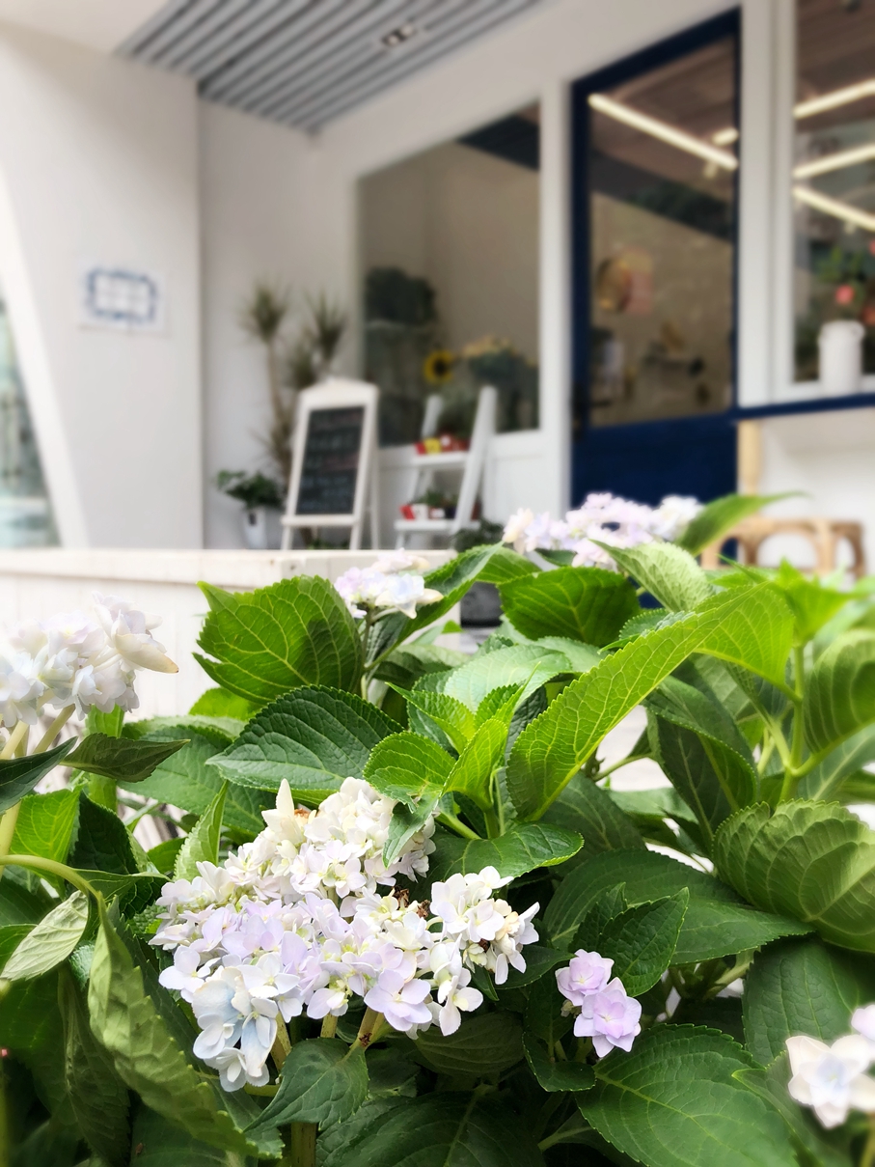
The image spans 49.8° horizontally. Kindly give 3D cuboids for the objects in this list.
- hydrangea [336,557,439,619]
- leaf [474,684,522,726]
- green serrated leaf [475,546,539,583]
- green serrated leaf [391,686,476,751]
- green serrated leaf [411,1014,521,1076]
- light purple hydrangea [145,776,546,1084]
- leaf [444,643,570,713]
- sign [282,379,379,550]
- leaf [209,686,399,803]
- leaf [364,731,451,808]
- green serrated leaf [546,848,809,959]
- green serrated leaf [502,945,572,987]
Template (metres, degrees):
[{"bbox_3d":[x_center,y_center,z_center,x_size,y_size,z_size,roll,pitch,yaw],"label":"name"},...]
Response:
[{"bbox_3d":[-0.037,0.004,0.720,0.084,0.050,0.070,0,3,0],"label":"hydrangea"},{"bbox_3d":[0.036,0.071,0.550,0.025,0.034,0.013,37,1,37],"label":"leaf"},{"bbox_3d":[0.046,-0.012,0.620,0.046,0.016,0.034,21,33,-25],"label":"green serrated leaf"},{"bbox_3d":[-0.003,0.068,0.475,0.052,0.020,0.030,41,44,12],"label":"green serrated leaf"},{"bbox_3d":[0.018,0.258,0.540,0.070,0.020,0.050,4,37,5],"label":"green serrated leaf"},{"bbox_3d":[-0.049,0.186,0.520,0.210,0.150,0.190,0,1,0],"label":"light purple hydrangea"},{"bbox_3d":[0.048,0.067,0.660,0.095,0.050,0.075,0,3,0],"label":"leaf"},{"bbox_3d":[-0.603,-0.618,5.577,0.520,1.130,0.450,1,3,25],"label":"sign"},{"bbox_3d":[-0.079,0.094,0.560,0.125,0.030,0.075,-15,45,-7],"label":"leaf"},{"bbox_3d":[-0.014,0.089,0.450,0.044,0.036,0.018,16,-36,-6],"label":"leaf"},{"bbox_3d":[0.136,0.181,0.540,0.150,0.030,0.085,3,28,6],"label":"green serrated leaf"},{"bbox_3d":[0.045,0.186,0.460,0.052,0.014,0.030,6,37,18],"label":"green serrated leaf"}]

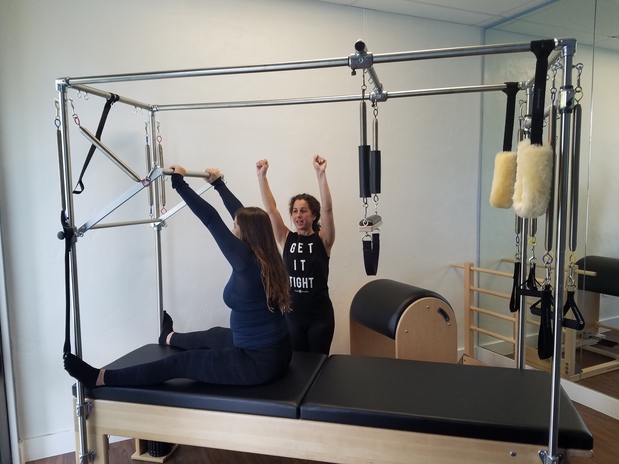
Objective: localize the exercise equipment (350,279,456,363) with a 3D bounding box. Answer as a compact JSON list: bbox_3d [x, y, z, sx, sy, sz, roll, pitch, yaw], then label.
[{"bbox_3d":[0.689,0.855,3.477,0.560,0.915,0.610,-3,6,-26],"label":"exercise equipment"}]

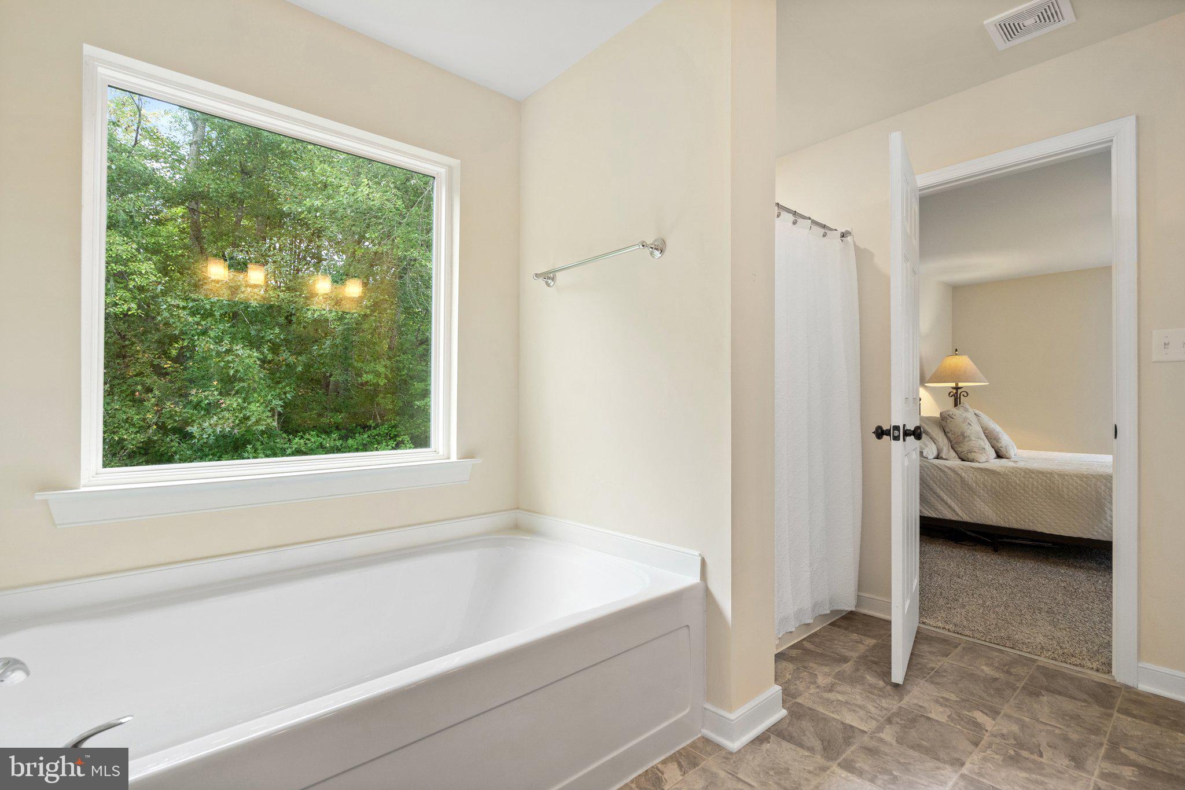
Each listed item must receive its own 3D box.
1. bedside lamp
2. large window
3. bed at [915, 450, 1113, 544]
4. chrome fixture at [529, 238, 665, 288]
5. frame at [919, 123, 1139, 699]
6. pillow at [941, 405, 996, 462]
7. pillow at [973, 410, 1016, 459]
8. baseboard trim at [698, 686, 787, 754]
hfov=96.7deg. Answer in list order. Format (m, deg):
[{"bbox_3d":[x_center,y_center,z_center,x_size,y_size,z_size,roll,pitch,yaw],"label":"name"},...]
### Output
[{"bbox_3d":[3.489,-0.034,5.048,0.595,0.820,0.595,1,-1,-44],"label":"bedside lamp"},{"bbox_3d":[-1.027,-0.365,1.884,1.142,1.257,0.100,1,-1,-40],"label":"large window"},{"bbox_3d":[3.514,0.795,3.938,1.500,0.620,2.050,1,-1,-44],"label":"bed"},{"bbox_3d":[0.007,-0.501,2.018,0.080,0.070,0.669,1,-1,-43],"label":"chrome fixture"},{"bbox_3d":[1.803,0.029,2.288,0.130,2.115,0.780,1,-1,-43],"label":"frame"},{"bbox_3d":[2.837,0.294,3.980,0.440,0.430,0.160,1,-31,-44],"label":"pillow"},{"bbox_3d":[3.239,0.314,4.250,0.440,0.430,0.160,1,-31,-44],"label":"pillow"},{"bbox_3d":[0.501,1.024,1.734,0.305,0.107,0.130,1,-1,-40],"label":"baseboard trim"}]

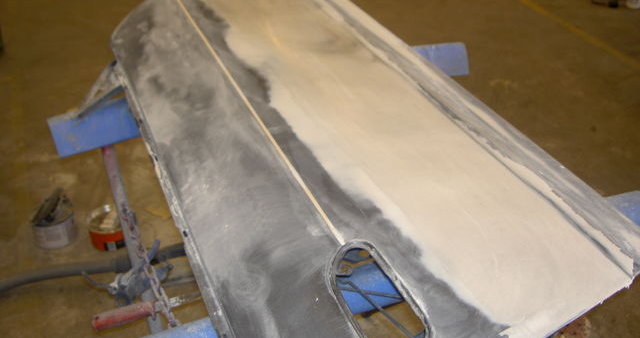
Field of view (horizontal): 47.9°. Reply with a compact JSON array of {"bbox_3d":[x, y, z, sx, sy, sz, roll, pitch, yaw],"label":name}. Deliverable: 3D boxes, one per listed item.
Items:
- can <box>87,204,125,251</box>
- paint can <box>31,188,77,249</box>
[{"bbox_3d":[-0.712,0.203,2.410,0.122,0.083,0.122,0,35,0],"label":"can"},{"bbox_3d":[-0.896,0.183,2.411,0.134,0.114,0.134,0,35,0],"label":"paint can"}]

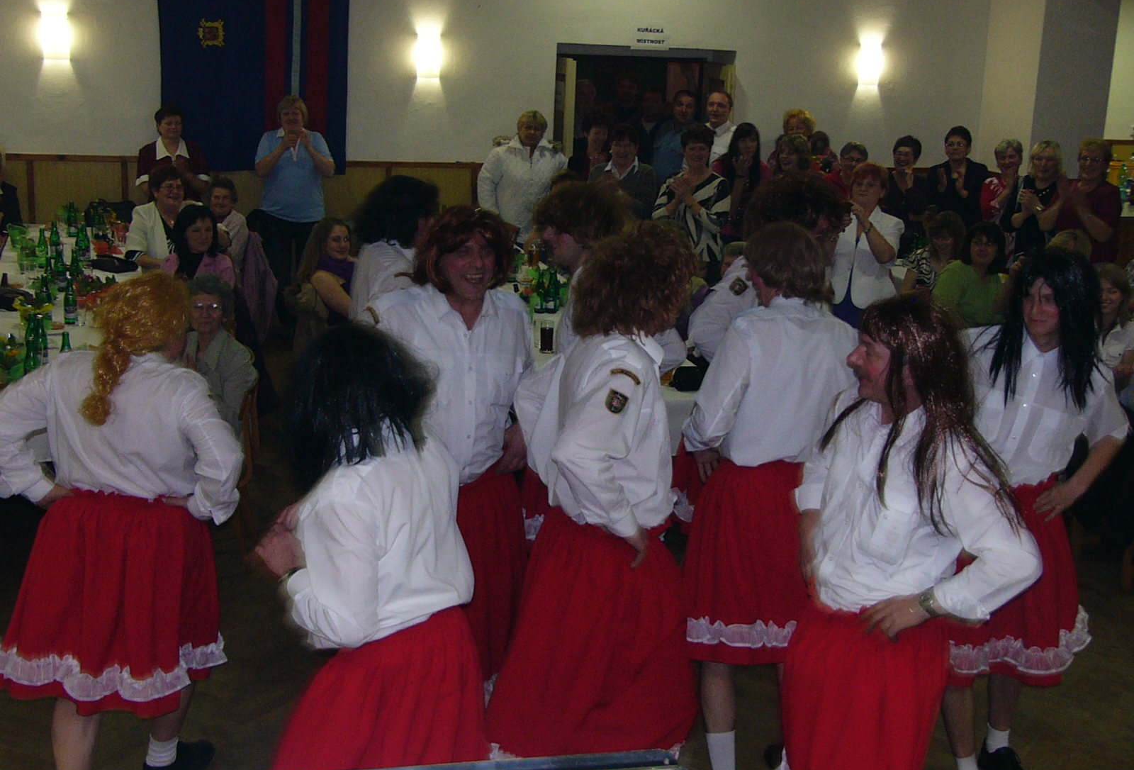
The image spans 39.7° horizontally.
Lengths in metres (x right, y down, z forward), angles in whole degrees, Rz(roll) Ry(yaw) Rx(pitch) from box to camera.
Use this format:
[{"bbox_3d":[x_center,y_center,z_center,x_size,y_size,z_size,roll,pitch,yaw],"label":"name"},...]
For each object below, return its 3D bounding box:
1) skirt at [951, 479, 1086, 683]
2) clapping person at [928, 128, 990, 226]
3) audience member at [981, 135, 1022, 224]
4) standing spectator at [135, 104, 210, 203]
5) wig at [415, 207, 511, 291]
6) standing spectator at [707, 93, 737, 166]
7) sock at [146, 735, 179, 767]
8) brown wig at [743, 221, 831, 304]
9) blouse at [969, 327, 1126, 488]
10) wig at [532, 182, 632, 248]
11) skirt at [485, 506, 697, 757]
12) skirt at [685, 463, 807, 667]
[{"bbox_3d":[1.323,0.594,4.720,0.520,0.570,0.420,4,14,8],"label":"skirt"},{"bbox_3d":[2.859,-1.115,11.845,0.500,1.638,0.380,5,14,10],"label":"clapping person"},{"bbox_3d":[3.061,-0.948,11.243,0.480,1.613,0.380,7,14,18],"label":"audience member"},{"bbox_3d":[-2.537,-1.024,10.204,0.520,1.563,0.360,-4,16,-20],"label":"standing spectator"},{"bbox_3d":[-0.292,-0.374,4.380,0.265,0.240,0.250,-3,16,-17],"label":"wig"},{"bbox_3d":[1.043,-1.274,11.675,0.500,1.790,0.320,10,17,29],"label":"standing spectator"},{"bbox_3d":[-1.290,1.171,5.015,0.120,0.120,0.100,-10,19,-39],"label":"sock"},{"bbox_3d":[0.637,-0.355,4.550,0.250,0.240,0.220,-1,7,43],"label":"brown wig"},{"bbox_3d":[1.438,0.077,4.794,0.530,0.500,0.280,7,15,19],"label":"blouse"},{"bbox_3d":[0.060,-0.587,5.500,0.330,0.250,0.280,-7,12,12],"label":"wig"},{"bbox_3d":[0.065,0.658,4.020,0.520,0.640,0.470,-4,16,-21],"label":"skirt"},{"bbox_3d":[0.553,0.512,4.600,0.460,0.590,0.390,1,15,-3],"label":"skirt"}]

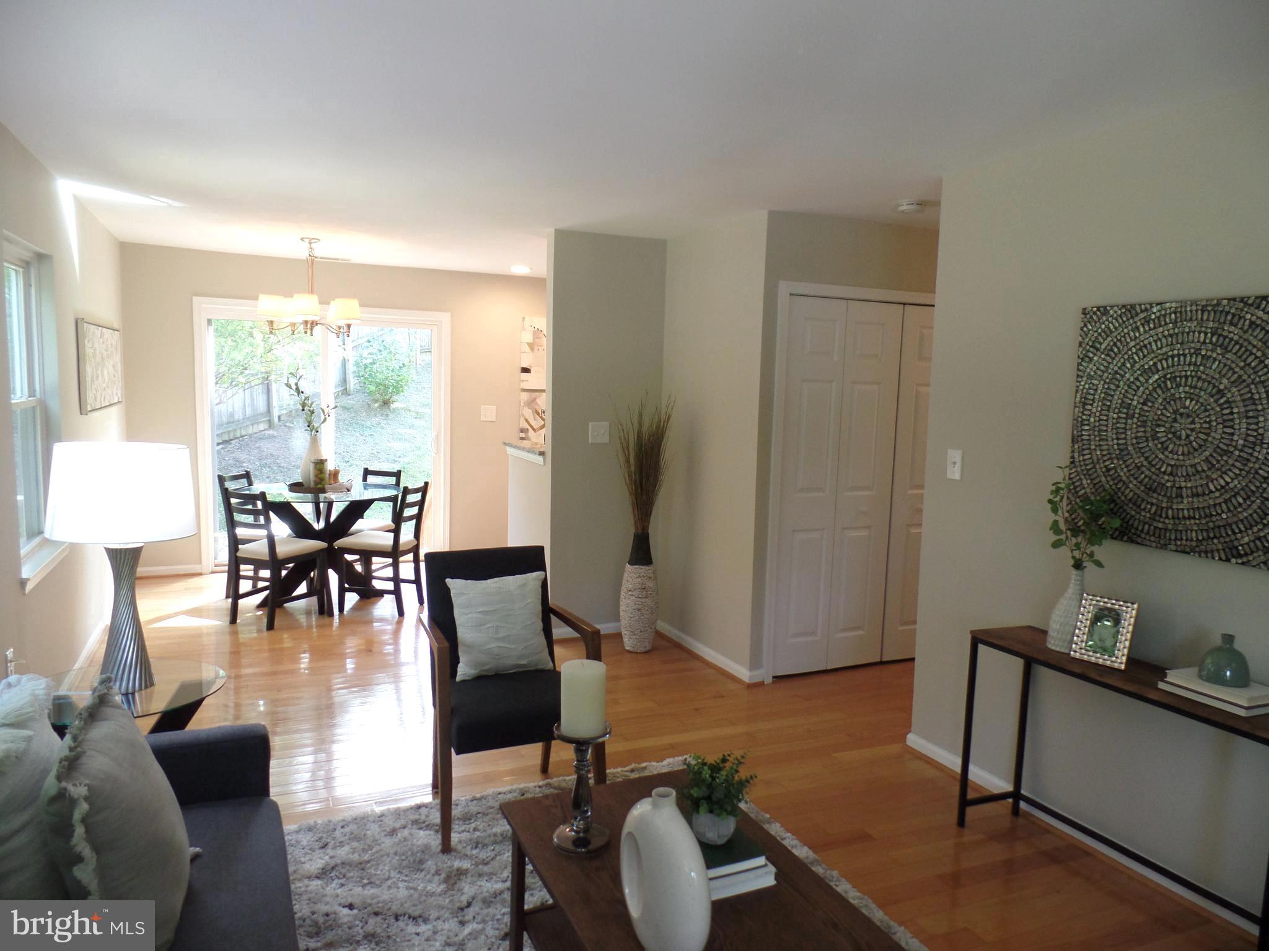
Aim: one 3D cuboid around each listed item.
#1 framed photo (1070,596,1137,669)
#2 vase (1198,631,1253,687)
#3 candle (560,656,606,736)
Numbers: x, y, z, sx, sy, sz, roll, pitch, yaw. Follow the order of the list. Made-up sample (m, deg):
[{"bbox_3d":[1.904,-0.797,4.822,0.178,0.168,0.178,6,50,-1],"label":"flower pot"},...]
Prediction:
[{"bbox_3d":[1.486,0.491,2.668,0.030,0.210,0.157,23,-10,-42],"label":"framed photo"},{"bbox_3d":[1.645,0.509,2.340,0.118,0.135,0.118,-1,7,-24],"label":"vase"},{"bbox_3d":[-0.115,0.519,1.971,0.105,0.165,0.105,1,6,0],"label":"candle"}]

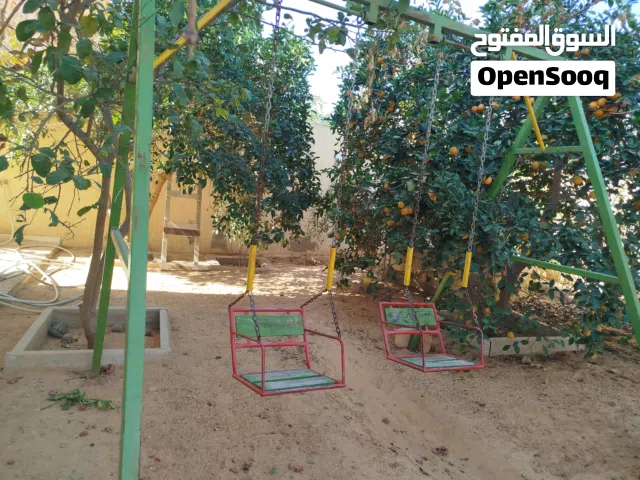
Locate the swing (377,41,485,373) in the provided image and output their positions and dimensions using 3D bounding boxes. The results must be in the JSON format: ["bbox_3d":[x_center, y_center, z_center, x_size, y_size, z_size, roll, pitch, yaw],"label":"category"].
[{"bbox_3d":[0.853,-0.176,2.968,0.552,2.091,0.609,4,6,-28],"label":"swing"}]

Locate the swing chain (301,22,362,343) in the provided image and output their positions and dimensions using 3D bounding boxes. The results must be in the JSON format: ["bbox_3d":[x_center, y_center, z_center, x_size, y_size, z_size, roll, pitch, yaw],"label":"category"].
[{"bbox_3d":[0.108,-0.373,2.717,0.052,1.847,0.496,4,5,-28],"label":"swing chain"}]

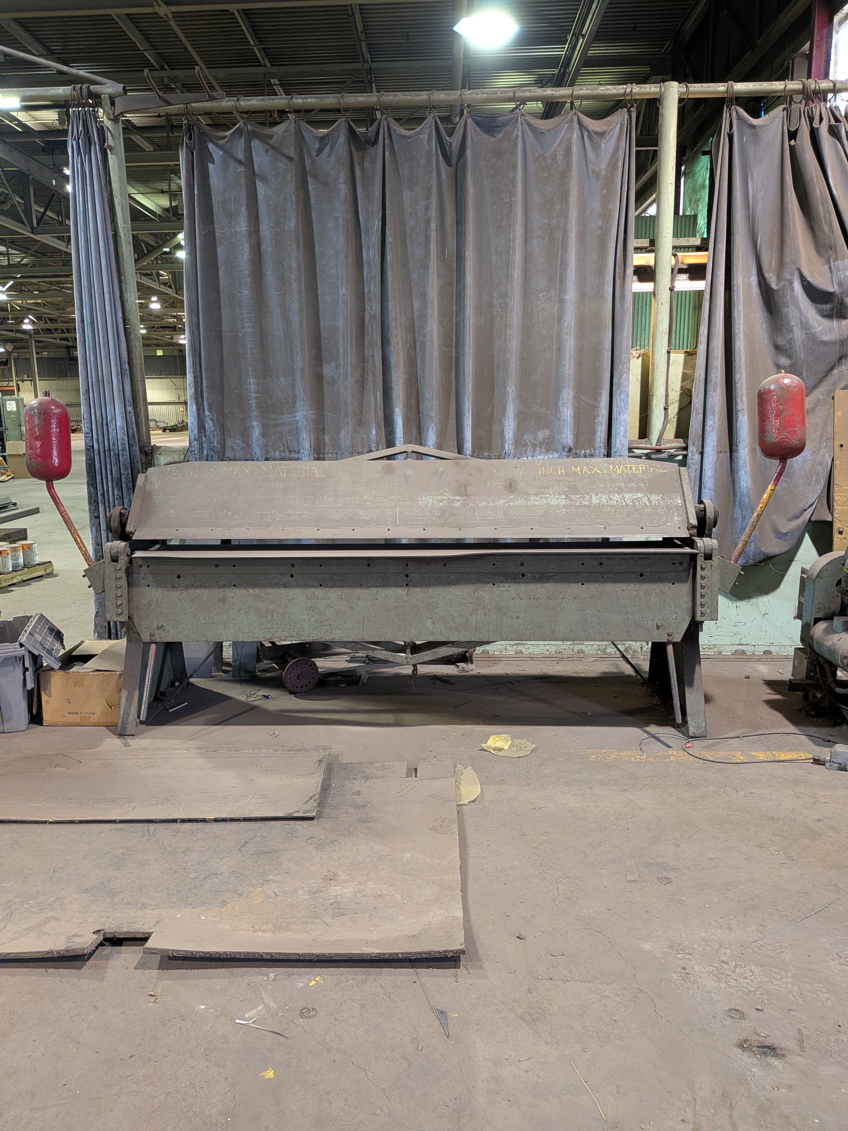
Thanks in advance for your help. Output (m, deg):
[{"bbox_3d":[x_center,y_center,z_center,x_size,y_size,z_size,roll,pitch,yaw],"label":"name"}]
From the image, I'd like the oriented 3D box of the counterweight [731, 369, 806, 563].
[{"bbox_3d":[1.455,-0.406,3.328,0.315,0.805,0.230,0,12,4],"label":"counterweight"}]

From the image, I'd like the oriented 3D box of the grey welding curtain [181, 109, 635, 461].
[{"bbox_3d":[-0.090,-1.086,4.128,2.280,2.340,0.160,0,12,4],"label":"grey welding curtain"}]

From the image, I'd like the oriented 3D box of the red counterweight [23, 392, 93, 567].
[{"bbox_3d":[-1.635,-0.385,3.536,0.330,0.785,0.230,0,12,4],"label":"red counterweight"}]

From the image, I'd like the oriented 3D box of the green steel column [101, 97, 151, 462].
[{"bbox_3d":[-1.575,-0.934,4.359,0.095,3.000,0.095,0,12,4],"label":"green steel column"}]

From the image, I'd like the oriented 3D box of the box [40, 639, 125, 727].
[{"bbox_3d":[-1.589,0.575,3.793,0.400,0.290,0.330,0,12,4],"label":"box"}]

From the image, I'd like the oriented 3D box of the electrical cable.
[{"bbox_3d":[1.316,0.763,3.315,0.780,0.020,0.310,0,12,4],"label":"electrical cable"}]

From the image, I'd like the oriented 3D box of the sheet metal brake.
[{"bbox_3d":[-0.074,0.070,3.702,2.760,1.260,0.760,0,12,4],"label":"sheet metal brake"}]

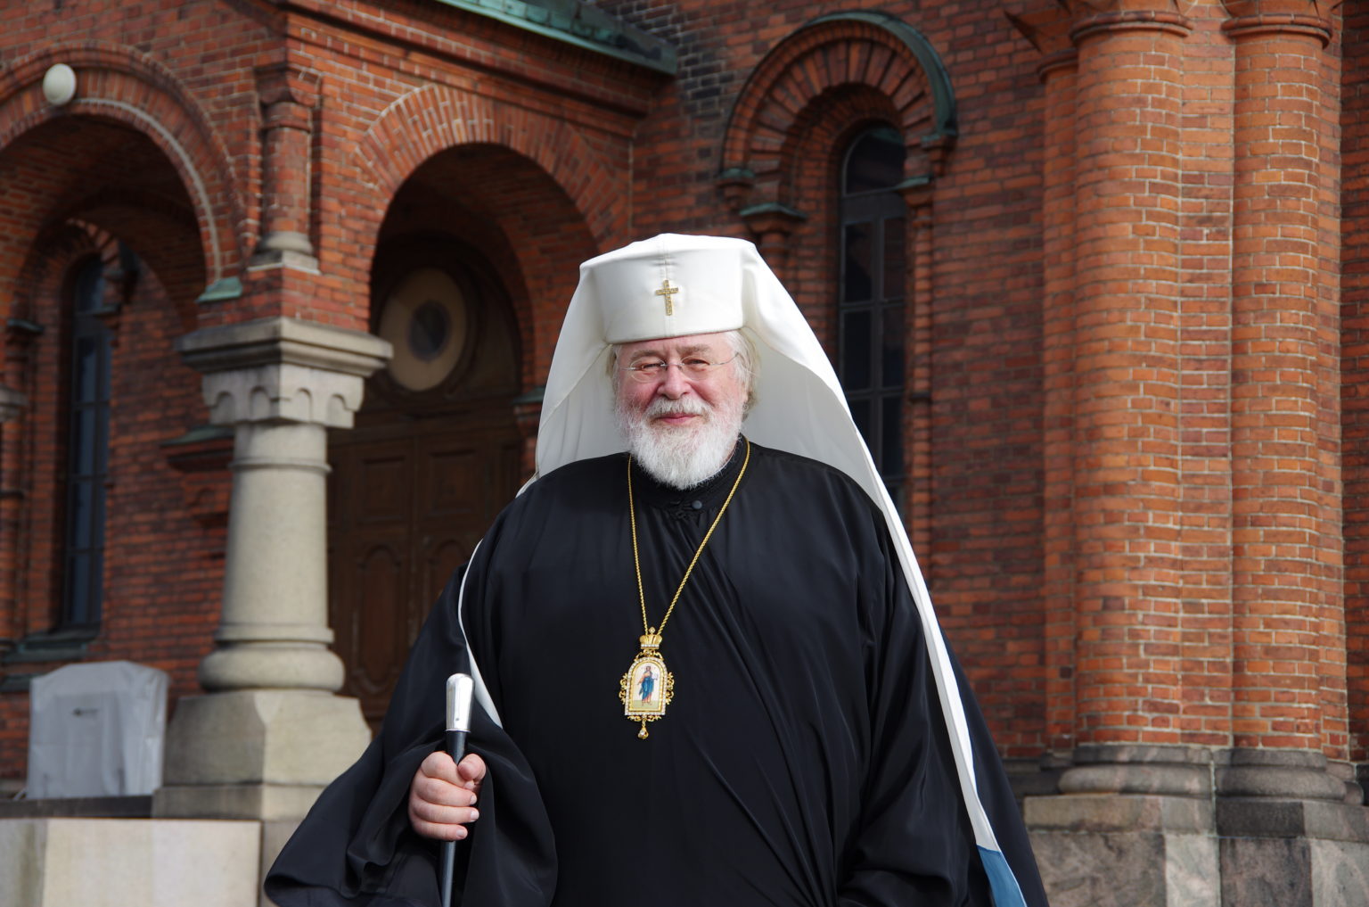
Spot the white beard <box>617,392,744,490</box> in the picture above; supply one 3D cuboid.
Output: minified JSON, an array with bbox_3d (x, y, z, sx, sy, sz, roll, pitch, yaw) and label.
[{"bbox_3d":[-0.005,-0.017,3.880,0.160,0.125,0.120,-5,-1,7],"label":"white beard"}]

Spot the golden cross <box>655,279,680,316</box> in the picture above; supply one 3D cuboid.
[{"bbox_3d":[-0.021,-0.198,3.820,0.029,0.046,0.006,-4,8,7],"label":"golden cross"}]

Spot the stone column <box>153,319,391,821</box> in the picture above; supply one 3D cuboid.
[{"bbox_3d":[-2.536,0.741,18.662,0.997,3.069,0.997,-5,-10,39],"label":"stone column"}]

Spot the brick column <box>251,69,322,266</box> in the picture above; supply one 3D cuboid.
[{"bbox_3d":[-2.486,-1.761,18.833,0.313,1.278,0.313,-5,-10,39],"label":"brick column"}]

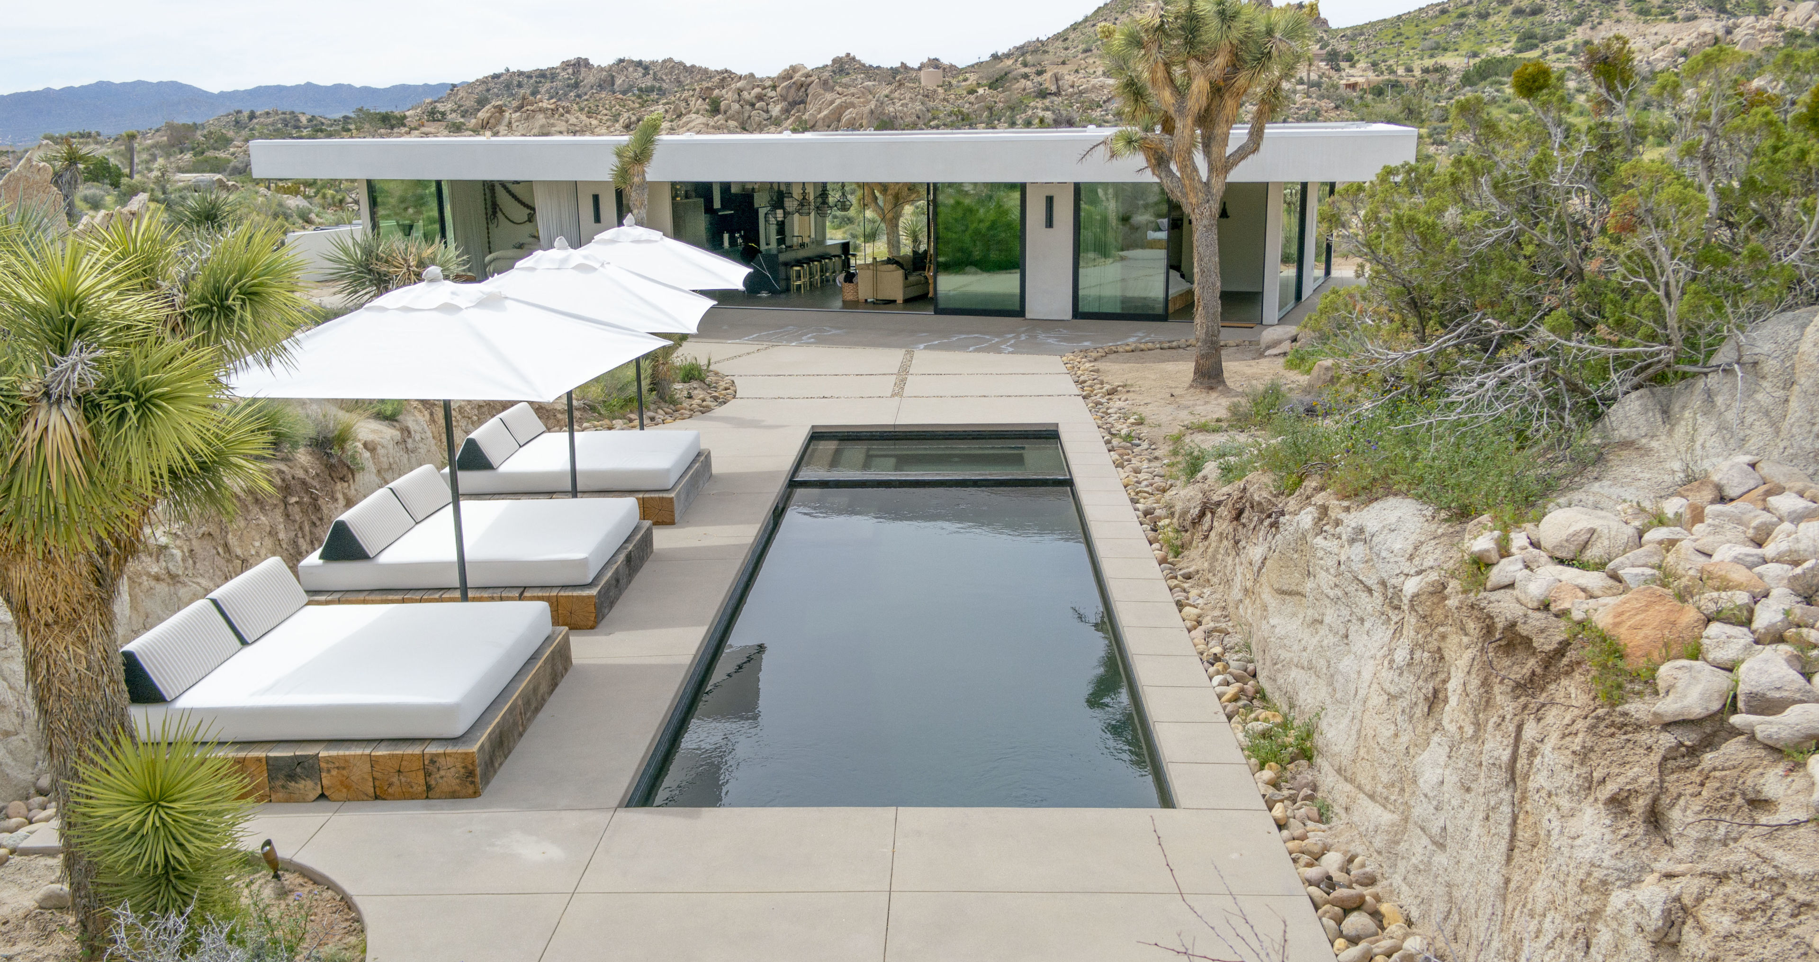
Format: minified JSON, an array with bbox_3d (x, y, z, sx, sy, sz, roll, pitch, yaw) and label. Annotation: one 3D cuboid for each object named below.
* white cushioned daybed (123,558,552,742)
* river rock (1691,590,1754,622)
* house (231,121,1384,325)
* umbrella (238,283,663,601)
[{"bbox_3d":[-3.630,1.023,9.607,2.197,0.514,1.937,0,13,2],"label":"white cushioned daybed"},{"bbox_3d":[3.328,0.511,6.194,0.260,0.130,0.200,6,15,29],"label":"river rock"},{"bbox_3d":[-2.456,-6.414,36.191,27.000,3.500,11.000,4,14,22],"label":"house"},{"bbox_3d":[-3.319,-0.117,11.024,2.599,2.831,2.599,1,14,8],"label":"umbrella"}]

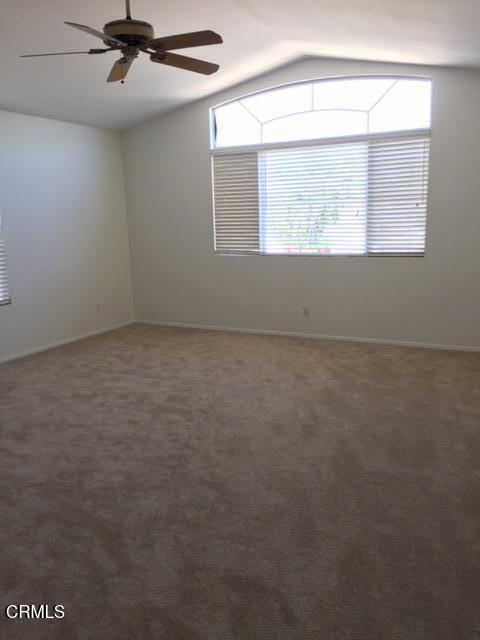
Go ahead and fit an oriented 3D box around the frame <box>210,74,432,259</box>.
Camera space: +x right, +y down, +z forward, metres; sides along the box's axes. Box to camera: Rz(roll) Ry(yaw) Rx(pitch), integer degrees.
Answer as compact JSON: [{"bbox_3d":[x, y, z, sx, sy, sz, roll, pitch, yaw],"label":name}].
[{"bbox_3d":[0.769,-1.604,5.794,2.429,1.825,0.120,4,12,27],"label":"frame"}]

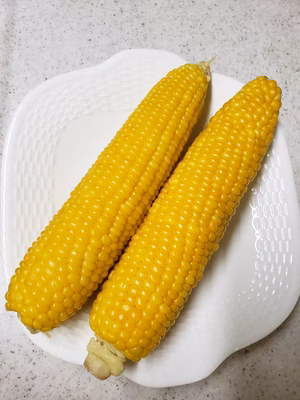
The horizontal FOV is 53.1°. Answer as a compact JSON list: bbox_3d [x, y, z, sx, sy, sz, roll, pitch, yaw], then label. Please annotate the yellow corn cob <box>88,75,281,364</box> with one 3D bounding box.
[{"bbox_3d":[0.032,0.005,0.196,0.048,0.048,0.225,30,76,8],"label":"yellow corn cob"}]

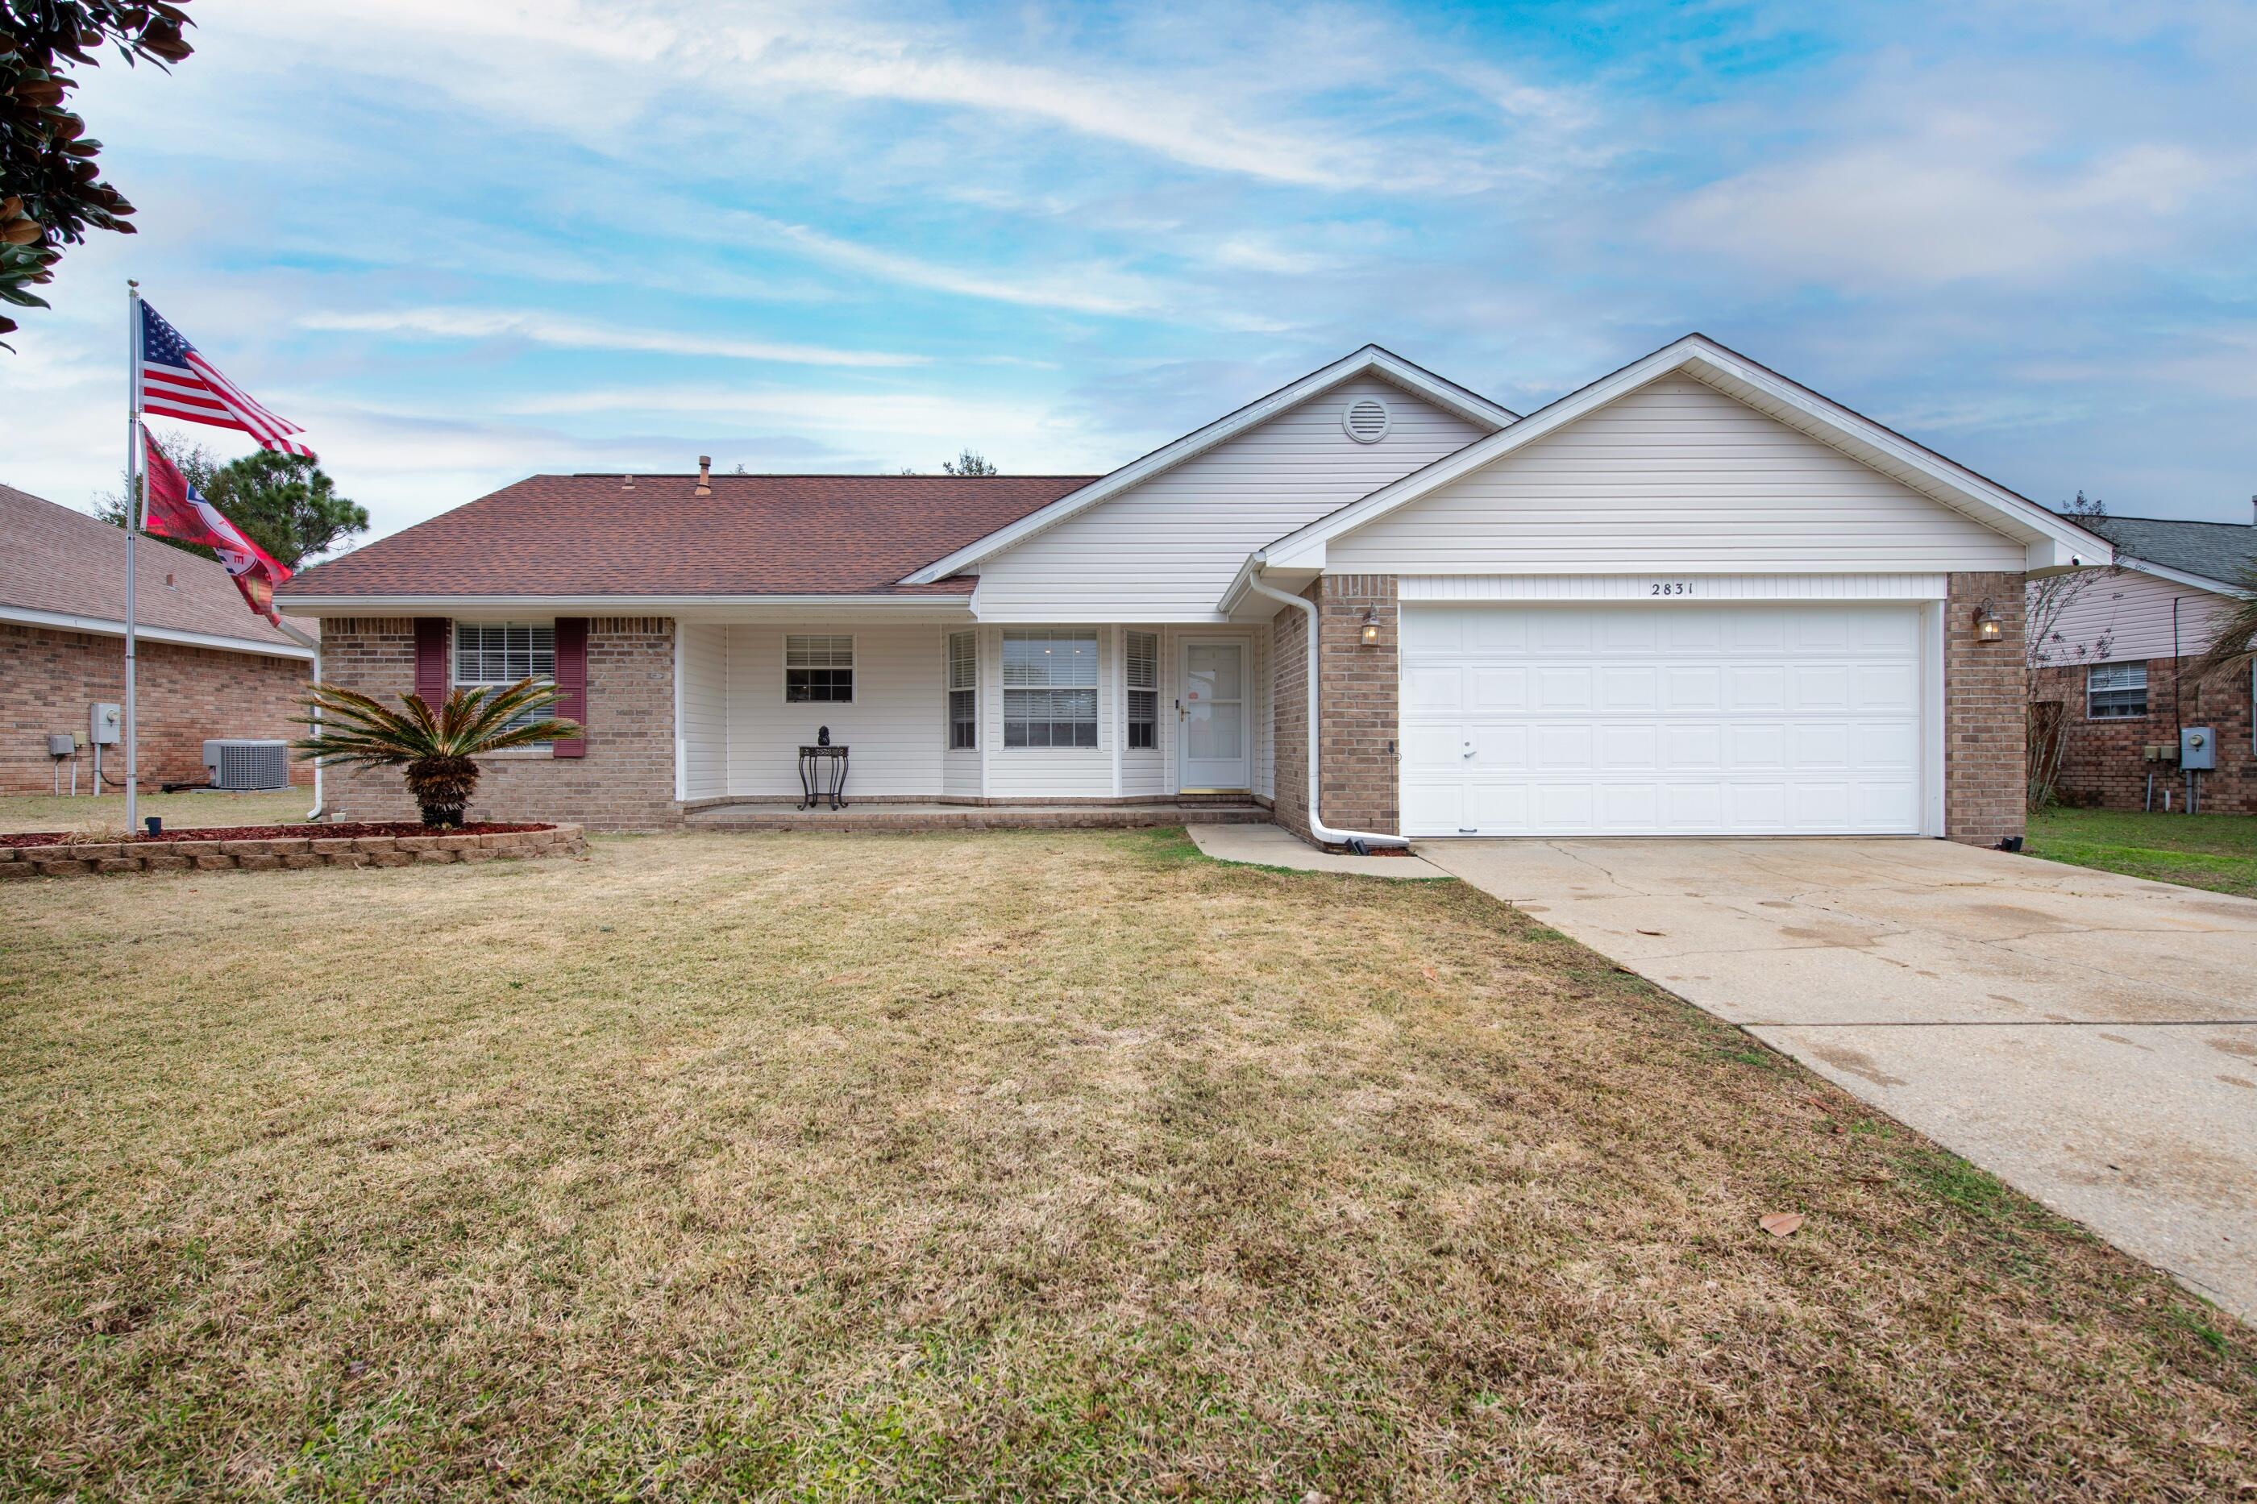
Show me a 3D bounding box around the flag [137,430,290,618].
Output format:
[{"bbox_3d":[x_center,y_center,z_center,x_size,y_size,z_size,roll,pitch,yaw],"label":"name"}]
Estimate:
[{"bbox_3d":[-7.780,-1.930,8.600,1.000,1.580,0.330,0,0,-41],"label":"flag"}]

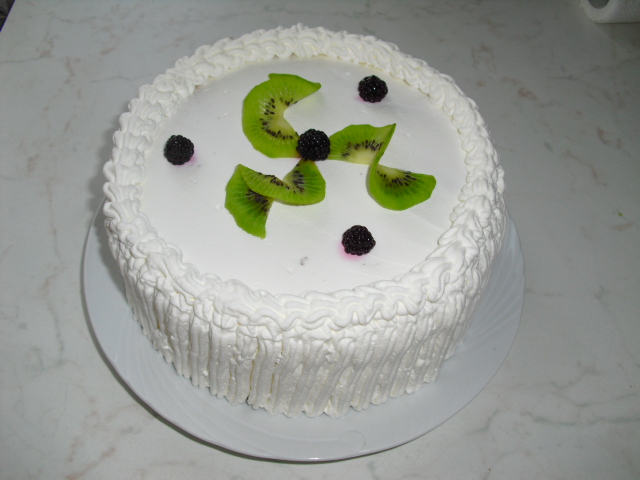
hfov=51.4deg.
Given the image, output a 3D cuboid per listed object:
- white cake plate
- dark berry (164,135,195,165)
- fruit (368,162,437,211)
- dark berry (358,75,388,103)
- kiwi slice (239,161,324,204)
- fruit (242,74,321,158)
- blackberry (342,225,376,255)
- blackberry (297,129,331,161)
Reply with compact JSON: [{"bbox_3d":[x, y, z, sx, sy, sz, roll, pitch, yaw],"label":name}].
[{"bbox_3d":[-0.010,0.011,0.489,0.312,0.023,0.312,1,53,-1],"label":"white cake plate"},{"bbox_3d":[-0.085,-0.055,0.404,0.018,0.017,0.018,1,53,0],"label":"dark berry"},{"bbox_3d":[0.048,-0.034,0.394,0.042,0.010,0.033,9,53,6],"label":"fruit"},{"bbox_3d":[0.035,-0.100,0.440,0.019,0.018,0.019,1,53,0],"label":"dark berry"},{"bbox_3d":[-0.022,-0.038,0.394,0.052,0.013,0.035,1,53,0],"label":"kiwi slice"},{"bbox_3d":[-0.026,-0.083,0.427,0.051,0.015,0.072,1,53,0],"label":"fruit"},{"bbox_3d":[0.022,0.000,0.365,0.018,0.016,0.018,1,53,0],"label":"blackberry"},{"bbox_3d":[-0.004,-0.058,0.403,0.020,0.018,0.020,1,53,0],"label":"blackberry"}]

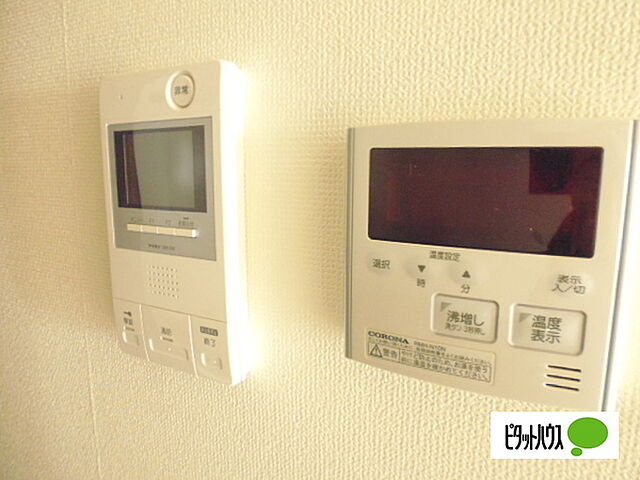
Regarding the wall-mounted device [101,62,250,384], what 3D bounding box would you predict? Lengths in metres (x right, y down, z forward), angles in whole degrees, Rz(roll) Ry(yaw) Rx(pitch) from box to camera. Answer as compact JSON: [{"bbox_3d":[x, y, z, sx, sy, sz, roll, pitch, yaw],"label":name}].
[{"bbox_3d":[-0.100,-0.010,0.304,0.109,0.199,0.025,5,10,28],"label":"wall-mounted device"}]

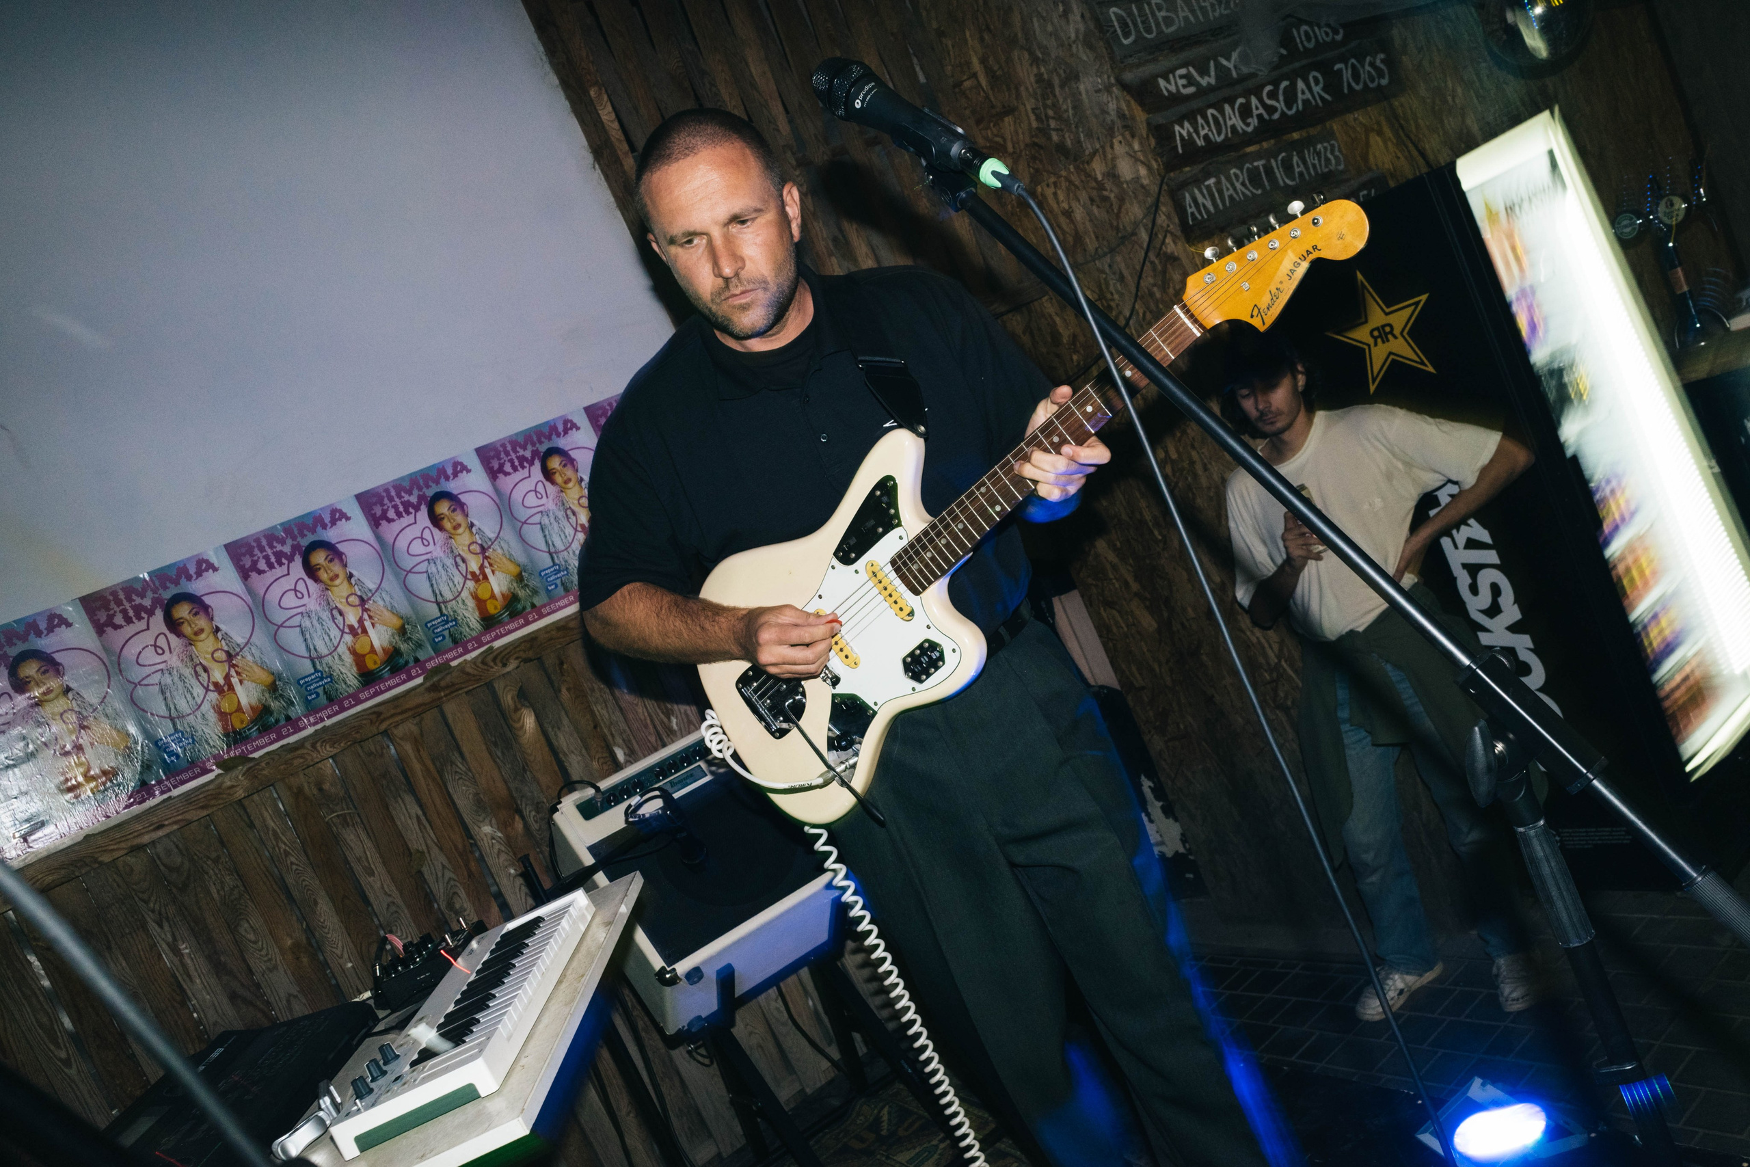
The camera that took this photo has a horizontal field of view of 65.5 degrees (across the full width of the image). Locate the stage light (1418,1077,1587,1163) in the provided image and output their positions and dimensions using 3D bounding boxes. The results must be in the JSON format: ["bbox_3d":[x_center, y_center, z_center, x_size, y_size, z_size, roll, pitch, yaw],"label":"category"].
[{"bbox_3d":[1.002,0.901,2.151,0.153,0.075,0.224,-37,16,-13],"label":"stage light"}]

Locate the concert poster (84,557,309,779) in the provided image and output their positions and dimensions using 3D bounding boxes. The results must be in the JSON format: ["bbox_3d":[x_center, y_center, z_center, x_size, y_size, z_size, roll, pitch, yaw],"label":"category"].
[{"bbox_3d":[-1.390,0.163,2.795,0.295,0.407,0.008,-27,6,-32],"label":"concert poster"}]

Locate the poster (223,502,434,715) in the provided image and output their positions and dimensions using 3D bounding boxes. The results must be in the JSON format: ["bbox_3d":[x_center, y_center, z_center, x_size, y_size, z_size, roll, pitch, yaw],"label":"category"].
[{"bbox_3d":[-1.171,0.050,2.947,0.295,0.407,0.008,-27,6,-32],"label":"poster"}]

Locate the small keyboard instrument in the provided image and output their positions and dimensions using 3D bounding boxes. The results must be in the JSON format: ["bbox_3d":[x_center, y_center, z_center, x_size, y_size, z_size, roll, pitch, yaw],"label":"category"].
[{"bbox_3d":[-0.405,0.431,1.412,0.147,0.040,0.485,-25,5,0],"label":"small keyboard instrument"}]

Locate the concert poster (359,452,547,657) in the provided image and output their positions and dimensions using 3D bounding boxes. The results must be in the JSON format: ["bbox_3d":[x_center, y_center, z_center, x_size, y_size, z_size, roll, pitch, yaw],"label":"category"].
[{"bbox_3d":[-0.952,-0.064,3.099,0.295,0.407,0.008,-27,6,-32],"label":"concert poster"}]

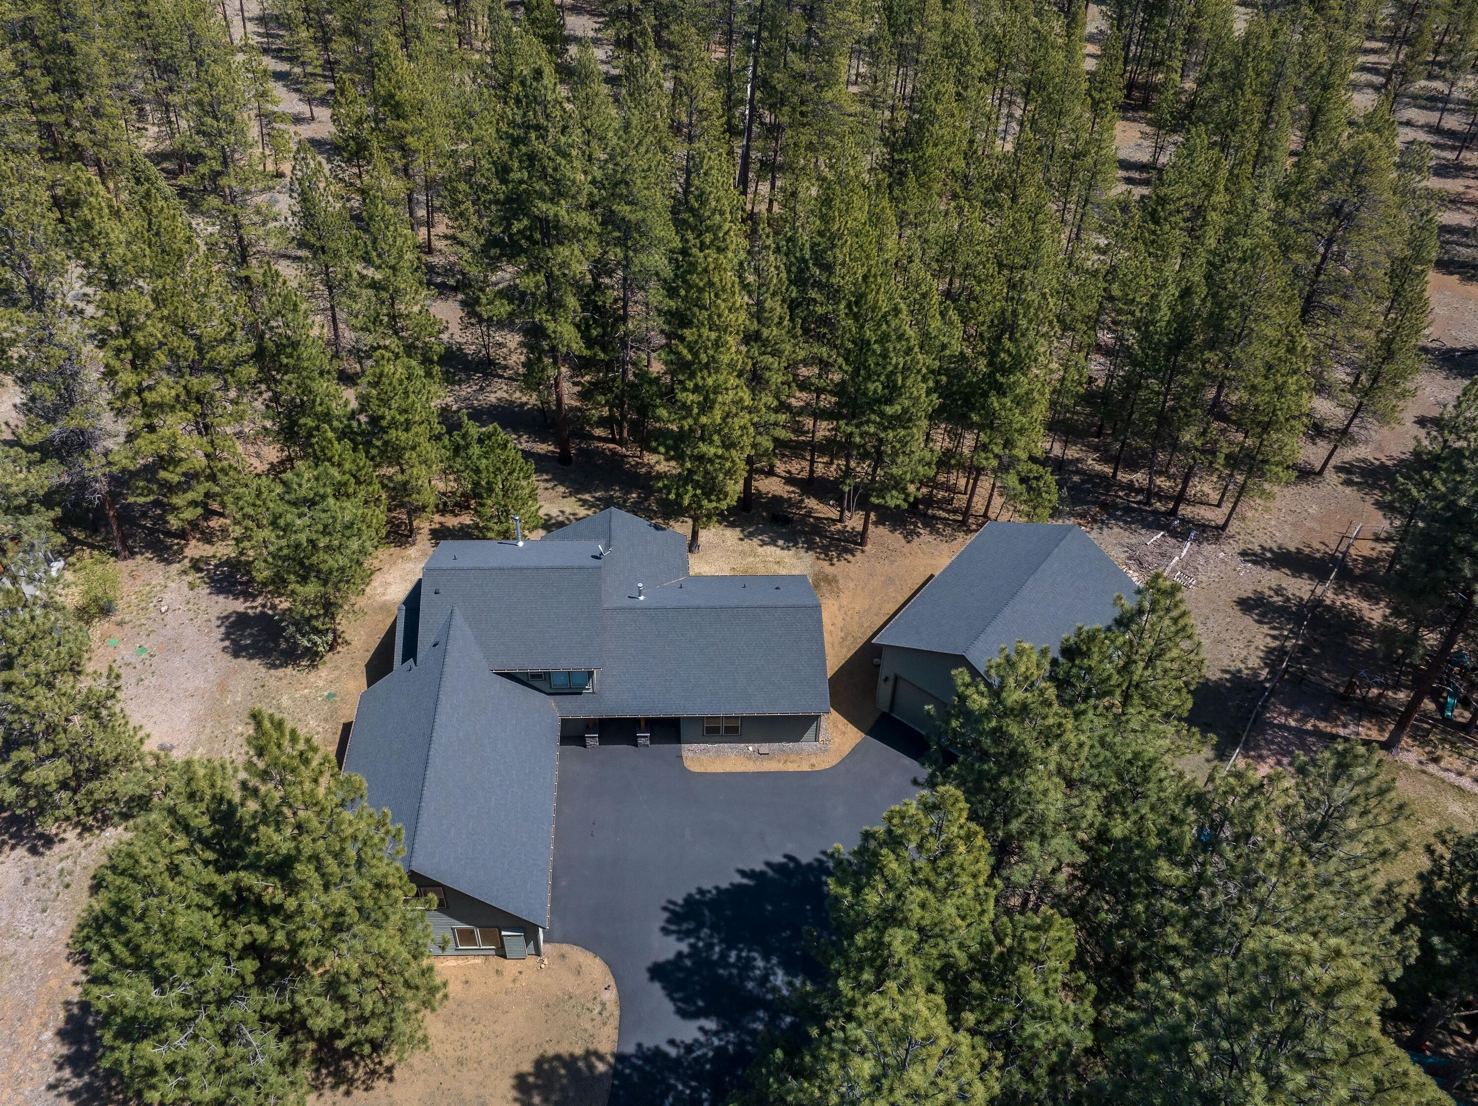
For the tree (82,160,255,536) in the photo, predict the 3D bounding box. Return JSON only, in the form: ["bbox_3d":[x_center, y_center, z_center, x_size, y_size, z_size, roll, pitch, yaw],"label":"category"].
[{"bbox_3d":[-33.050,-9.777,59.269,8.600,23.659,8.600,3,40,0],"label":"tree"}]

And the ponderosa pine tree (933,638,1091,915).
[{"bbox_3d":[11.988,9.654,43.929,6.700,16.300,6.700,5,40,0],"label":"ponderosa pine tree"}]

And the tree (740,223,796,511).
[{"bbox_3d":[1.244,-10.778,65.420,4.200,20.372,4.200,3,40,0],"label":"tree"}]

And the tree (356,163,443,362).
[{"bbox_3d":[-26.385,-20.396,77.460,5.800,16.769,5.800,3,40,0],"label":"tree"}]

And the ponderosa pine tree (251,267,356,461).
[{"bbox_3d":[-29.623,-11.709,69.026,6.000,14.235,6.000,3,40,0],"label":"ponderosa pine tree"}]

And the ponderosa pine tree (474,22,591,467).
[{"bbox_3d":[-12.952,-17.396,63.960,7.200,28.320,7.200,5,40,0],"label":"ponderosa pine tree"}]

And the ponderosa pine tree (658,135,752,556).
[{"bbox_3d":[-1.874,-10.268,58.110,5.600,26.500,5.600,5,40,0],"label":"ponderosa pine tree"}]

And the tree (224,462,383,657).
[{"bbox_3d":[-23.034,0.442,53.860,8.000,12.770,8.000,5,40,0],"label":"tree"}]

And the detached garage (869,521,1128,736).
[{"bbox_3d":[15.347,4.732,57.873,10.308,7.826,13.521,29,47,26],"label":"detached garage"}]

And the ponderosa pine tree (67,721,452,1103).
[{"bbox_3d":[-17.442,12.044,37.290,12.400,17.200,12.400,5,40,0],"label":"ponderosa pine tree"}]

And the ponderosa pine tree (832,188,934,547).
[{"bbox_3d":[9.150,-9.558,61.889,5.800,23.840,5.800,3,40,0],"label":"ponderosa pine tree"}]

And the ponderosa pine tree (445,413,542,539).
[{"bbox_3d":[-15.382,-4.840,63.879,6.000,8.960,6.000,5,40,0],"label":"ponderosa pine tree"}]

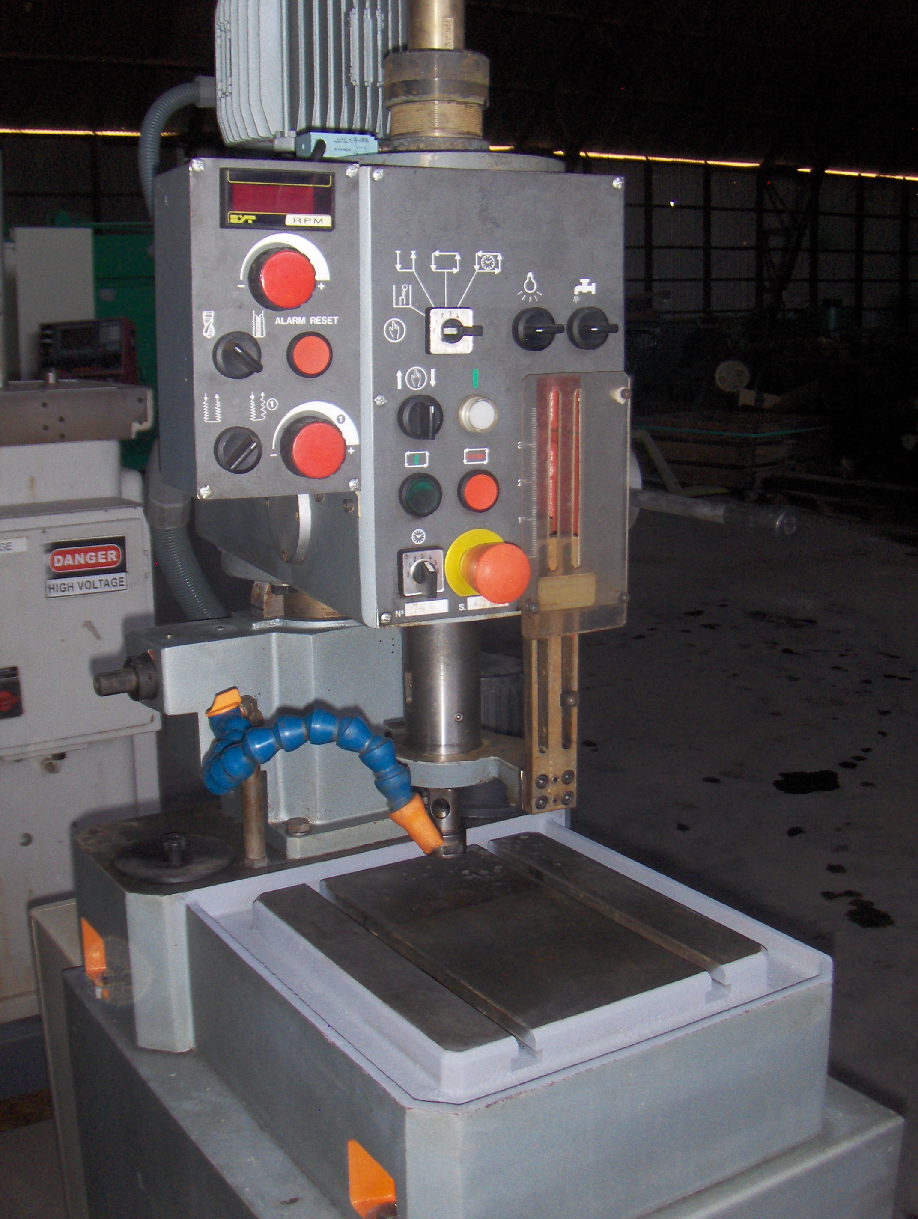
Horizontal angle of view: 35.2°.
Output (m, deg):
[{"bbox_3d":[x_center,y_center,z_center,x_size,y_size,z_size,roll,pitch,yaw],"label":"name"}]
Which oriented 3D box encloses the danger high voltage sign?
[{"bbox_3d":[-0.636,-0.073,2.470,0.144,0.097,0.003,-7,14,-27],"label":"danger high voltage sign"}]

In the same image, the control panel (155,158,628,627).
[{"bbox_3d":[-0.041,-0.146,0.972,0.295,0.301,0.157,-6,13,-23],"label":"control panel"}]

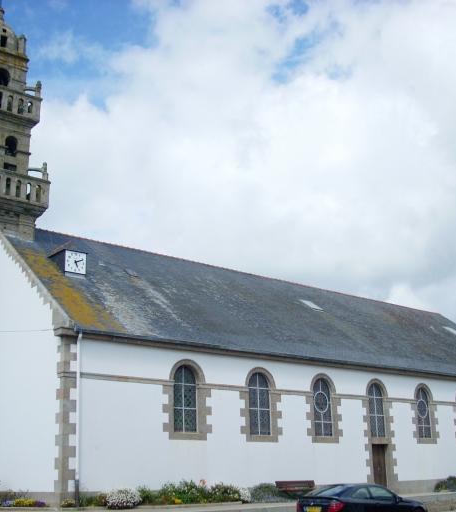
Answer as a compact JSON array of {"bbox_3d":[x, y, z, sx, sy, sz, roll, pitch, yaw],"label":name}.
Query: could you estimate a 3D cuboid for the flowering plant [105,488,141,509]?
[{"bbox_3d":[-3.457,8.011,24.120,1.250,0.660,1.100,13,-22,-38],"label":"flowering plant"}]

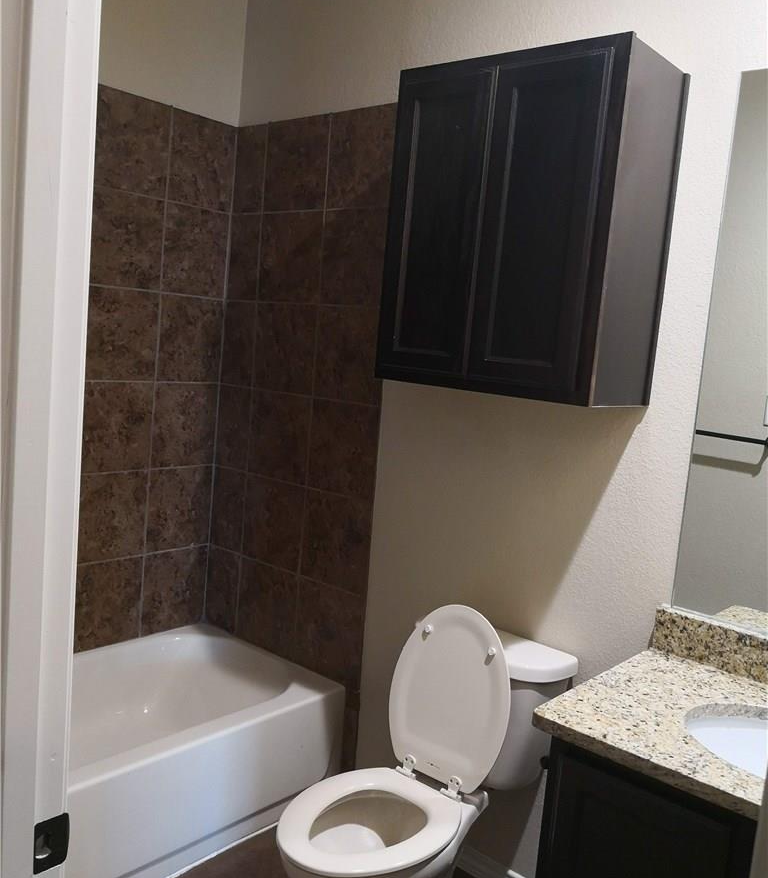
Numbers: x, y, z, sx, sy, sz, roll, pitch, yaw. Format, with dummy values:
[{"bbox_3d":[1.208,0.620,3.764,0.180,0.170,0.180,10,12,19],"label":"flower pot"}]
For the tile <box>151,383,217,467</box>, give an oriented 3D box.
[{"bbox_3d":[-0.723,-0.051,2.916,0.012,0.305,0.277,10,8,40],"label":"tile"}]

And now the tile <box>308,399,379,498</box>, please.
[{"bbox_3d":[-0.130,0.033,2.594,0.302,0.302,0.010,10,8,39],"label":"tile"}]

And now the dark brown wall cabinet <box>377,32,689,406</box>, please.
[{"bbox_3d":[0.344,-0.498,1.969,0.605,0.769,0.321,10,9,39],"label":"dark brown wall cabinet"}]

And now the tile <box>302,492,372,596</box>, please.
[{"bbox_3d":[-0.156,0.336,2.628,0.302,0.302,0.010,10,8,39],"label":"tile"}]

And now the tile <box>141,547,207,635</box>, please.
[{"bbox_3d":[-0.776,0.563,2.983,0.012,0.310,0.277,10,8,40],"label":"tile"}]

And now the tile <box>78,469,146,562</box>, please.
[{"bbox_3d":[-0.926,0.264,2.695,0.010,0.302,0.302,10,8,39],"label":"tile"}]

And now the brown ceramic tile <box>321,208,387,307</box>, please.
[{"bbox_3d":[-0.080,-0.574,2.527,0.302,0.302,0.010,10,8,39],"label":"brown ceramic tile"}]

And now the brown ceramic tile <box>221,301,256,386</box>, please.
[{"bbox_3d":[-0.525,-0.345,2.917,0.177,0.304,0.015,10,9,39],"label":"brown ceramic tile"}]

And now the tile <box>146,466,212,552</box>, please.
[{"bbox_3d":[-0.740,0.254,2.921,0.010,0.302,0.274,10,8,39],"label":"tile"}]

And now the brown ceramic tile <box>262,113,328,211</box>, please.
[{"bbox_3d":[-0.289,-0.918,2.685,0.302,0.302,0.010,10,8,39],"label":"brown ceramic tile"}]

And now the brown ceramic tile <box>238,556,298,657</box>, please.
[{"bbox_3d":[-0.416,0.598,2.854,0.302,0.302,0.010,10,8,39],"label":"brown ceramic tile"}]

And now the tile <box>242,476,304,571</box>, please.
[{"bbox_3d":[-0.391,0.298,2.836,0.315,0.305,0.012,10,8,40],"label":"tile"}]

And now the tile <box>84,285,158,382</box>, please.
[{"bbox_3d":[-0.879,-0.343,2.643,0.015,0.304,0.295,10,9,39],"label":"tile"}]

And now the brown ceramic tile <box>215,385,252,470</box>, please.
[{"bbox_3d":[-0.551,-0.041,2.953,0.177,0.304,0.015,10,9,39],"label":"brown ceramic tile"}]

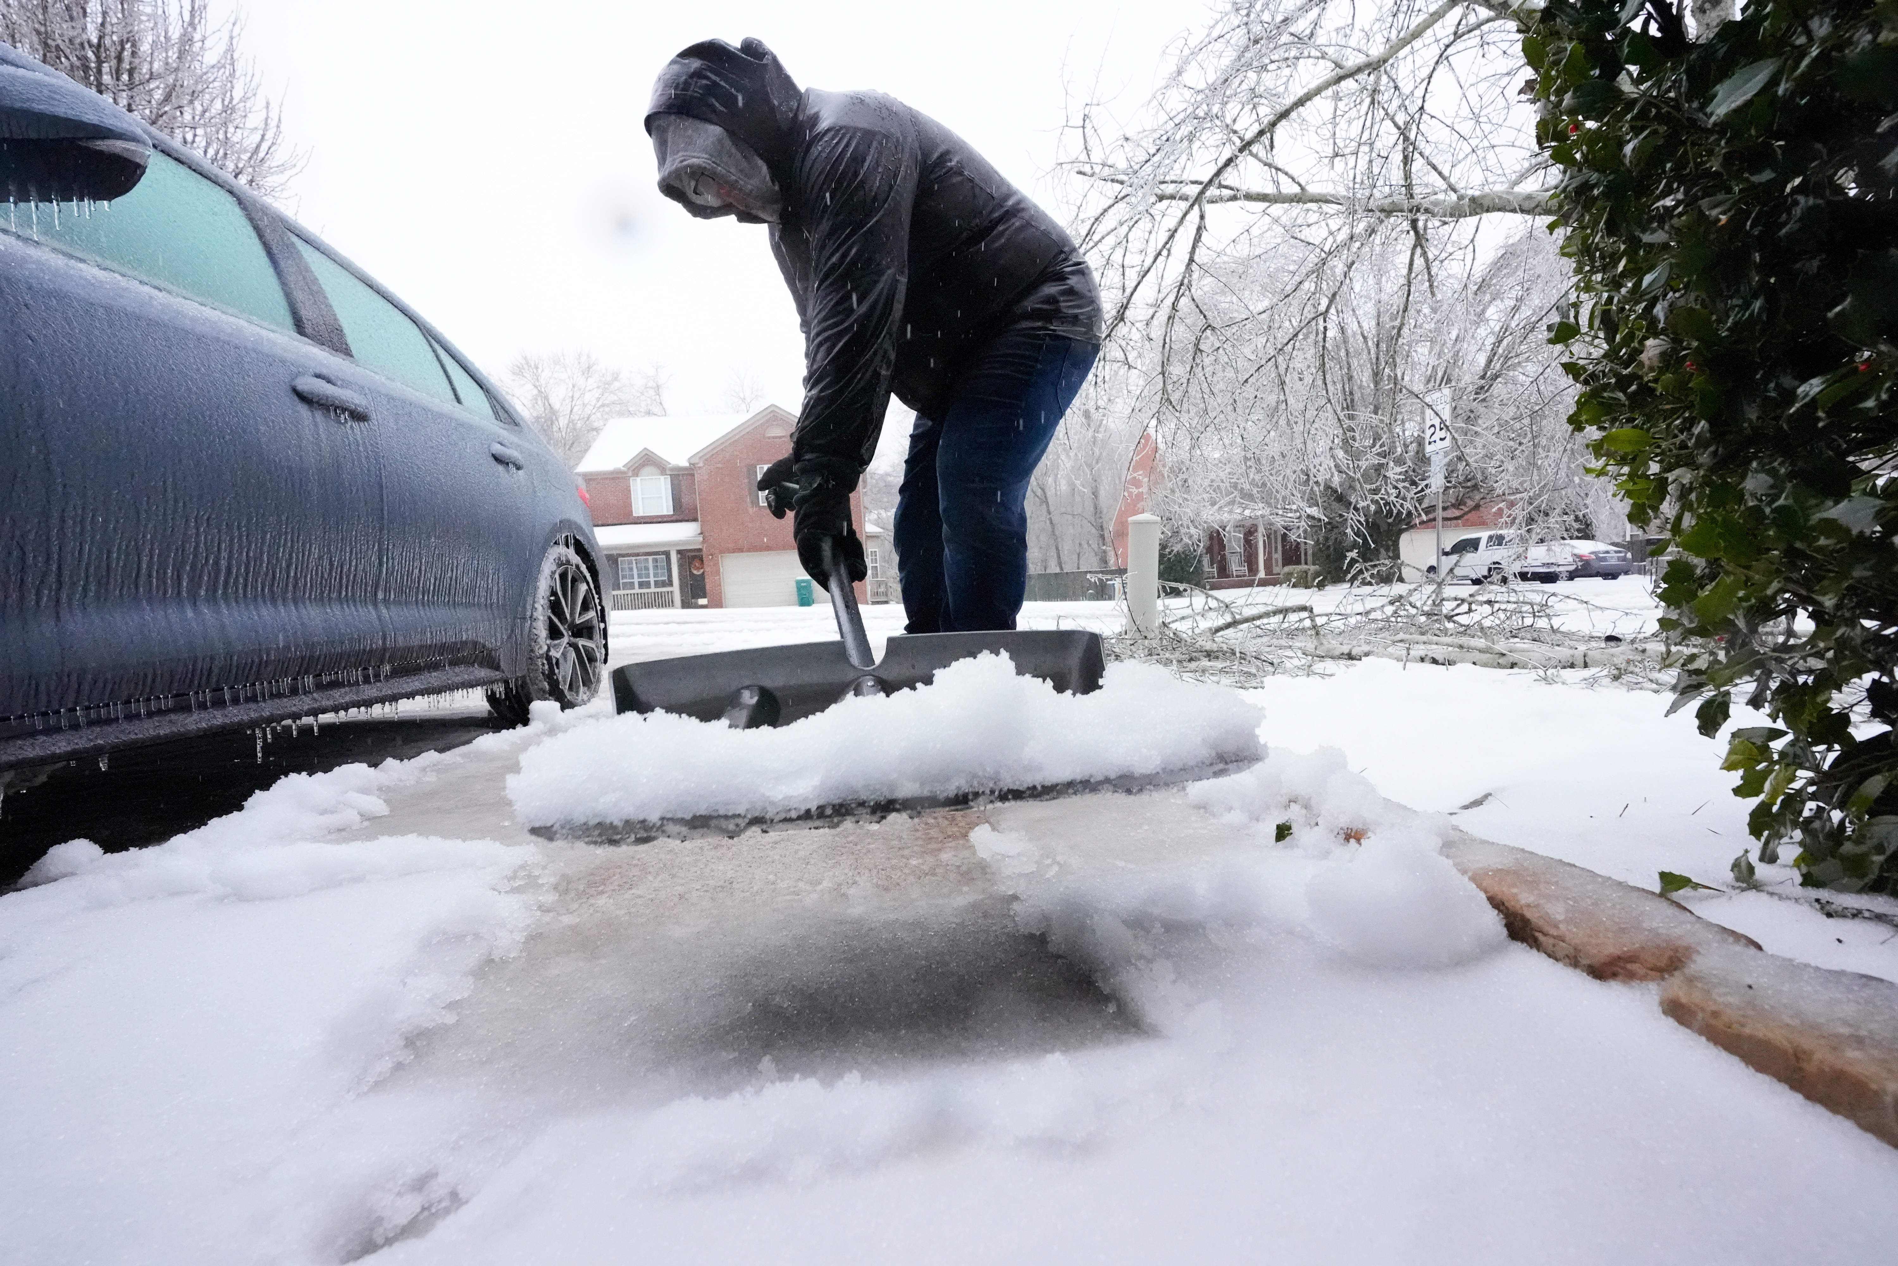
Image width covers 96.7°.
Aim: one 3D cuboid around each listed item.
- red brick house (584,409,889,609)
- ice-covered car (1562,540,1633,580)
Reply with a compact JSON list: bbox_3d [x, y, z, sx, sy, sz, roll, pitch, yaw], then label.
[{"bbox_3d":[-9.432,-5.603,38.067,12.400,8.300,11.500,-3,5,-4],"label":"red brick house"},{"bbox_3d":[24.444,-2.845,33.258,1.820,1.490,4.800,-2,5,9],"label":"ice-covered car"}]

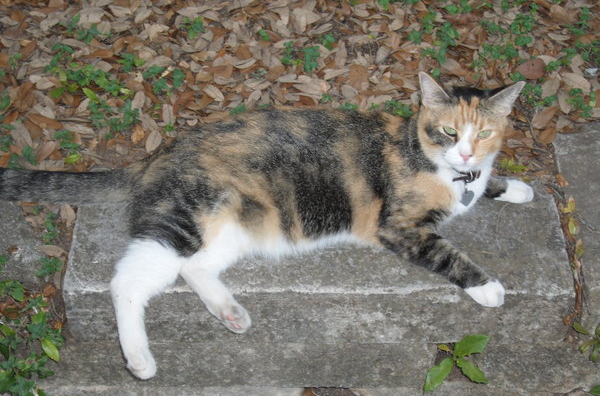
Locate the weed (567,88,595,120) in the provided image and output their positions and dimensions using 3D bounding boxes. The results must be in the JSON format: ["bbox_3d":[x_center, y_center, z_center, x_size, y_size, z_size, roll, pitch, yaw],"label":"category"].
[{"bbox_3d":[0.387,-0.130,1.815,0.034,0.023,0.038,0,42,0],"label":"weed"}]

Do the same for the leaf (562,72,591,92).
[{"bbox_3d":[0.396,-0.167,1.883,0.028,0.012,0.055,-32,50,-31],"label":"leaf"}]

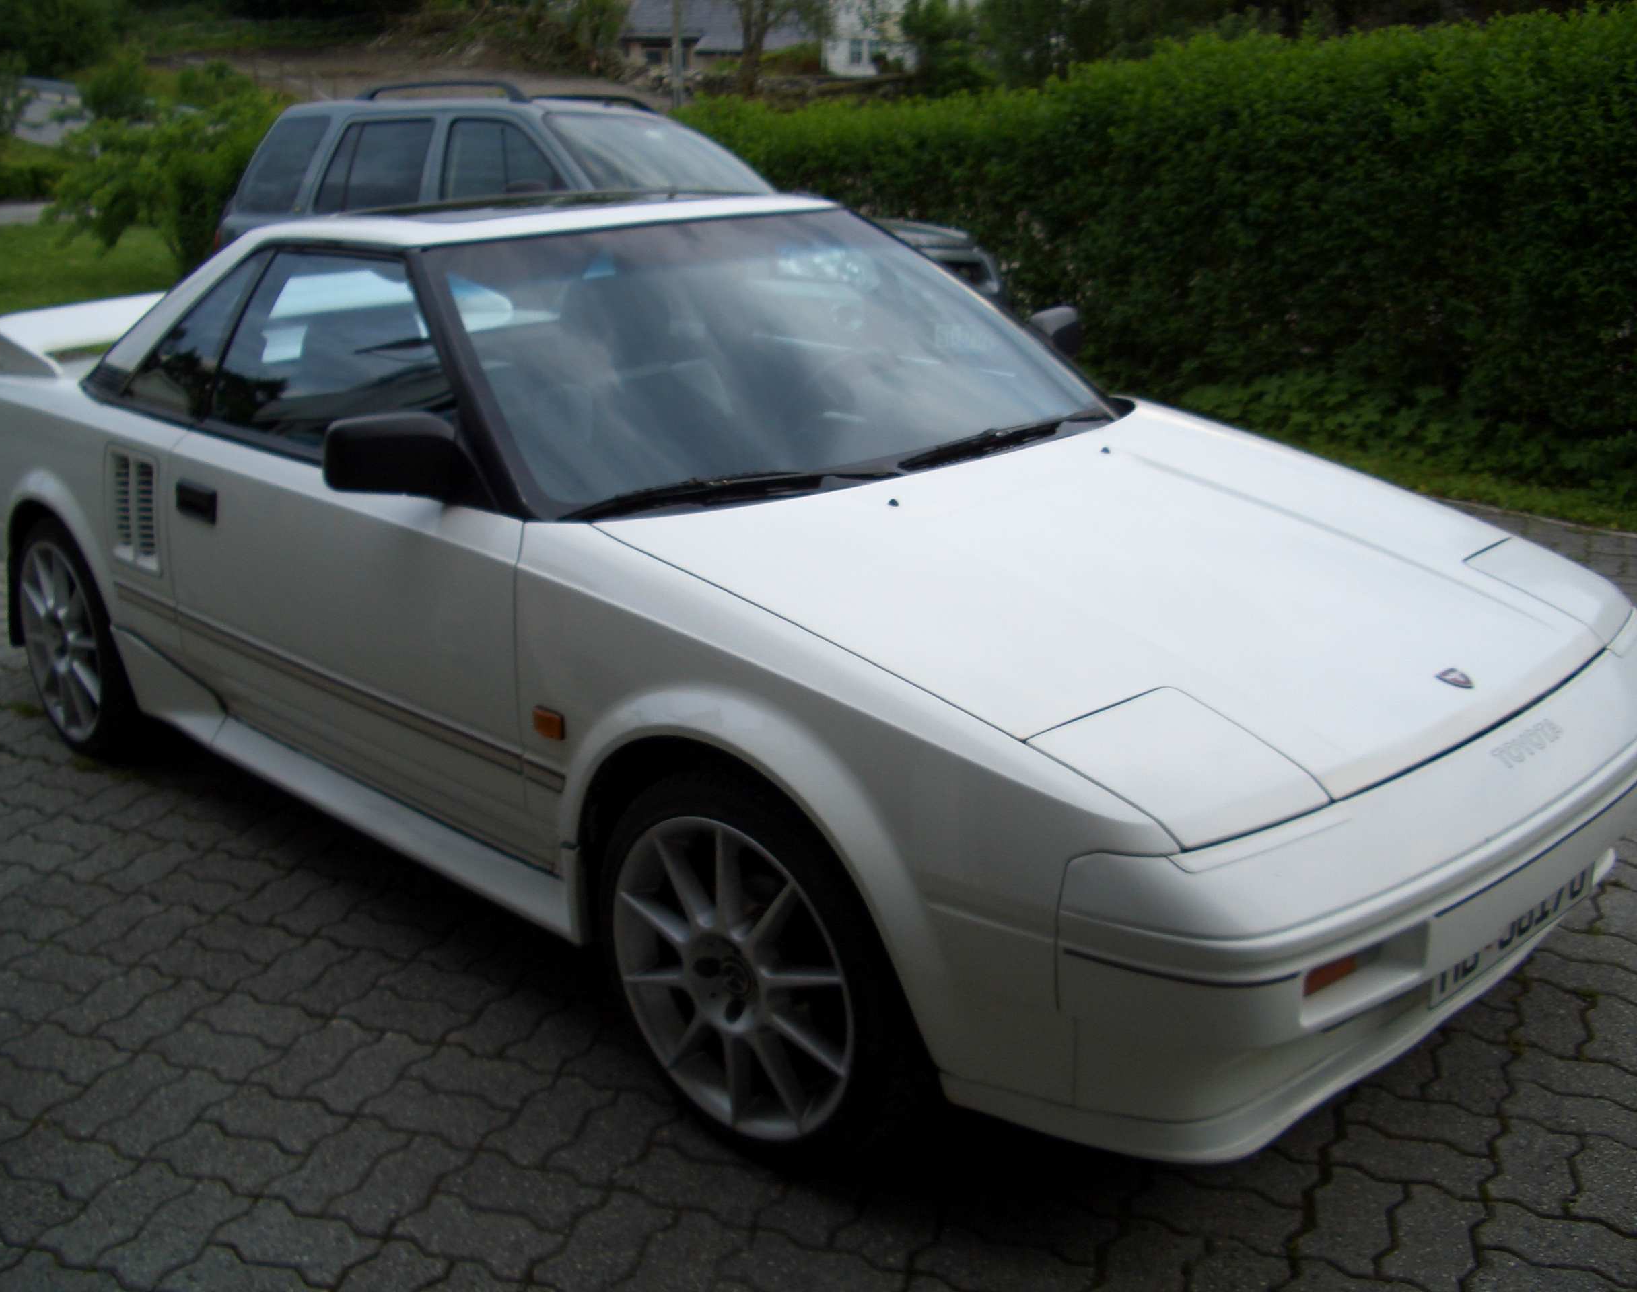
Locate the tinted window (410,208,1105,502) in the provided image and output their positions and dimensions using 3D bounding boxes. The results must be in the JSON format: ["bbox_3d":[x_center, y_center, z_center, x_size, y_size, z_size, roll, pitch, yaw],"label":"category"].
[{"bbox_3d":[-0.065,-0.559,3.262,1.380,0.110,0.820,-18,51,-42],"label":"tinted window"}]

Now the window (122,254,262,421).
[{"bbox_3d":[-1.295,-0.661,3.589,0.410,0.345,0.045,16,-3,43],"label":"window"}]

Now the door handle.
[{"bbox_3d":[-1.200,-0.280,3.386,0.040,0.064,0.165,-9,18,-44],"label":"door handle"}]

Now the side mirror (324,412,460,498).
[{"bbox_3d":[-0.670,-0.305,2.766,0.195,0.125,0.115,-17,24,-42],"label":"side mirror"}]

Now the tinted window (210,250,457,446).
[{"bbox_3d":[-0.834,-0.520,3.139,0.910,0.370,0.050,16,-3,43],"label":"tinted window"}]

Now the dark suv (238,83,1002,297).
[{"bbox_3d":[-1.198,-2.054,9.172,4.400,1.740,1.840,9,18,31],"label":"dark suv"}]

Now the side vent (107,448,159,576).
[{"bbox_3d":[-1.415,-0.278,3.617,0.050,0.250,0.270,-9,18,-44],"label":"side vent"}]

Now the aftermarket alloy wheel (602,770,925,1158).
[{"bbox_3d":[-0.053,0.444,2.515,0.600,0.600,0.215,15,24,41],"label":"aftermarket alloy wheel"}]

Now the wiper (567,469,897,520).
[{"bbox_3d":[-0.132,-0.248,2.747,0.560,0.055,0.065,-6,29,-27],"label":"wiper"}]

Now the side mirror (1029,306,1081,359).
[{"bbox_3d":[0.497,-0.672,3.853,0.195,0.125,0.115,-17,24,-42],"label":"side mirror"}]

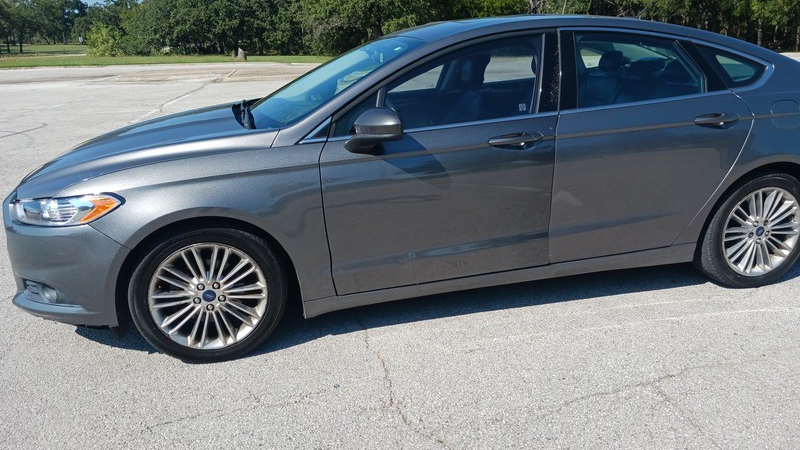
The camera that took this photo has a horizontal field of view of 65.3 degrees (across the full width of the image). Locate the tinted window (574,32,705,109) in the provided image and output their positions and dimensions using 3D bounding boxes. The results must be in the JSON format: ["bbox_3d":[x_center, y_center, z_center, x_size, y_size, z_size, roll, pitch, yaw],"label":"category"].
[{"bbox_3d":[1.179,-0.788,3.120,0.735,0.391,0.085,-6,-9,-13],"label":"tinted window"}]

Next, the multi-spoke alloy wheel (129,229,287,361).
[{"bbox_3d":[-0.855,0.273,2.815,0.668,0.668,0.235,-4,16,-9],"label":"multi-spoke alloy wheel"}]

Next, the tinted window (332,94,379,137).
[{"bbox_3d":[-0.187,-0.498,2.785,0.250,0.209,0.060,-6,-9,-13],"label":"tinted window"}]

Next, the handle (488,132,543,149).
[{"bbox_3d":[0.523,-0.387,2.825,0.250,0.055,0.060,-9,17,-11],"label":"handle"}]

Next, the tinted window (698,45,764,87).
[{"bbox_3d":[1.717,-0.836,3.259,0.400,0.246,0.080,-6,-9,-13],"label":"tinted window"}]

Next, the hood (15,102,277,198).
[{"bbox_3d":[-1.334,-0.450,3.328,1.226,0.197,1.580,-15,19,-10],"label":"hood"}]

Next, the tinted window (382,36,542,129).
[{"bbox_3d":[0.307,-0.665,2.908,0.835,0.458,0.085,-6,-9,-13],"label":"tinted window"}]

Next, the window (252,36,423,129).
[{"bbox_3d":[-0.451,-0.810,3.449,1.013,0.160,1.400,-28,20,-5],"label":"window"}]

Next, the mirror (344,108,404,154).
[{"bbox_3d":[-0.109,-0.394,2.621,0.220,0.190,0.230,-6,17,-13],"label":"mirror"}]

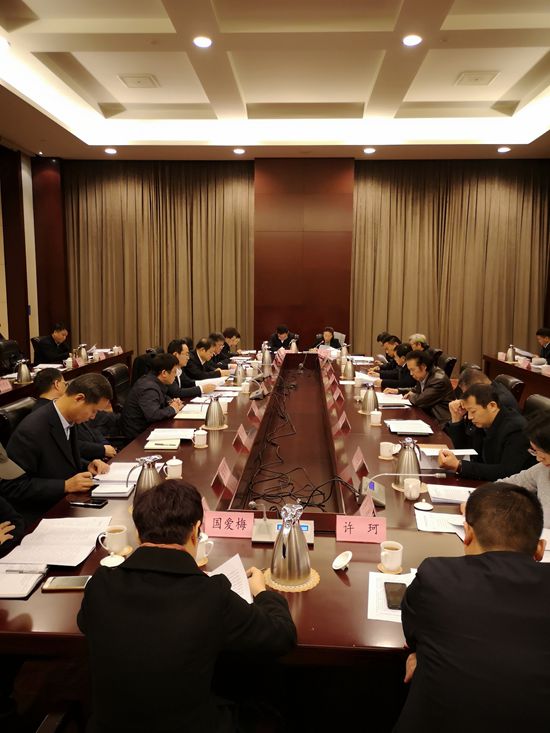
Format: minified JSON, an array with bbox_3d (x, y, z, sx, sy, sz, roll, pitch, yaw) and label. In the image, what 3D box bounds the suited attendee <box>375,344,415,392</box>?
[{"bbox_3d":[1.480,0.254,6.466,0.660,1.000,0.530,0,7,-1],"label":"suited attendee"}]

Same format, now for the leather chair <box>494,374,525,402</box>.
[{"bbox_3d":[1.619,0.628,4.285,0.620,1.070,0.620,0,7,-2],"label":"leather chair"}]

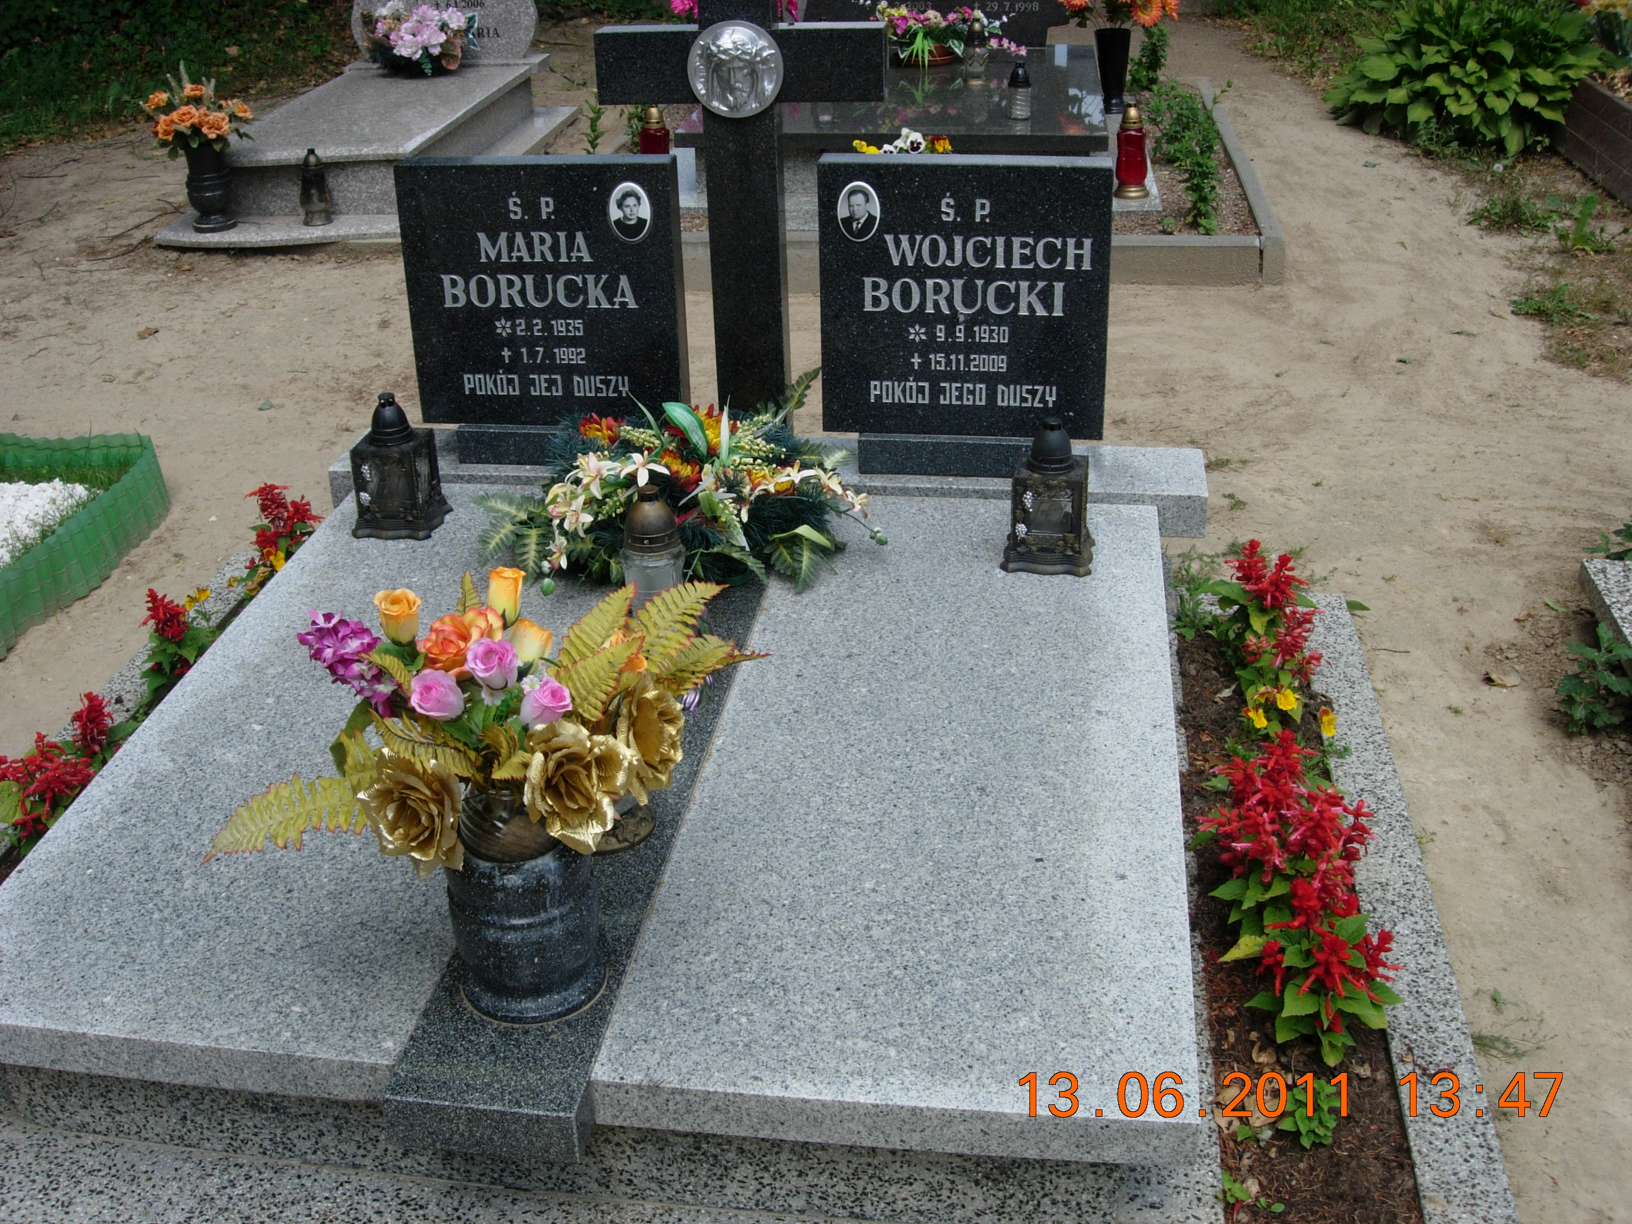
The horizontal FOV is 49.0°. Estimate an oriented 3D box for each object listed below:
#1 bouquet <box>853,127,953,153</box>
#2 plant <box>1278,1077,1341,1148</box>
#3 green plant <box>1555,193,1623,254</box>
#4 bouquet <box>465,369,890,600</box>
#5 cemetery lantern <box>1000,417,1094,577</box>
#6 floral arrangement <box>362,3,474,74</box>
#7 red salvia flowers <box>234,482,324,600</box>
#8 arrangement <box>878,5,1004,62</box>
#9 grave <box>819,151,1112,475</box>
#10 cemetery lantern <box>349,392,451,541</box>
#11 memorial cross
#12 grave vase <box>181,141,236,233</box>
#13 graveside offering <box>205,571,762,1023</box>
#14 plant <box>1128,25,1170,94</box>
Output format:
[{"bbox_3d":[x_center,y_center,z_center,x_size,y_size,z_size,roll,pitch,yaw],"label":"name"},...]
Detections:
[{"bbox_3d":[0.266,-1.337,5.484,0.328,0.252,0.277,2,27,8],"label":"bouquet"},{"bbox_3d":[0.588,0.584,2.127,0.073,0.053,0.073,2,27,8],"label":"plant"},{"bbox_3d":[2.478,-1.258,5.747,0.227,0.164,0.189,2,27,8],"label":"green plant"},{"bbox_3d":[-0.225,-0.250,3.082,0.668,0.254,0.419,2,27,8],"label":"bouquet"},{"bbox_3d":[0.390,-0.202,2.970,0.148,0.240,0.142,2,27,8],"label":"cemetery lantern"},{"bbox_3d":[-1.687,-2.430,7.619,0.448,0.272,0.282,2,27,8],"label":"floral arrangement"},{"bbox_3d":[-0.989,-0.092,3.266,0.202,0.252,0.239,2,27,8],"label":"red salvia flowers"},{"bbox_3d":[0.487,-2.292,7.062,0.480,0.225,0.304,2,27,8],"label":"arrangement"},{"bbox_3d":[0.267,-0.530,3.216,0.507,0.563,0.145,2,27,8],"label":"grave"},{"bbox_3d":[-0.739,-0.270,3.157,0.136,0.252,0.136,2,27,8],"label":"cemetery lantern"},{"bbox_3d":[-0.121,-0.710,3.137,0.500,0.983,0.073,2,27,8],"label":"memorial cross"},{"bbox_3d":[-2.035,-1.438,6.015,0.183,0.309,0.183,2,27,8],"label":"grave vase"},{"bbox_3d":[-0.371,0.171,1.920,0.630,0.517,0.428,2,27,8],"label":"graveside offering"},{"bbox_3d":[1.461,-2.423,7.841,0.176,0.303,0.176,2,27,8],"label":"plant"}]

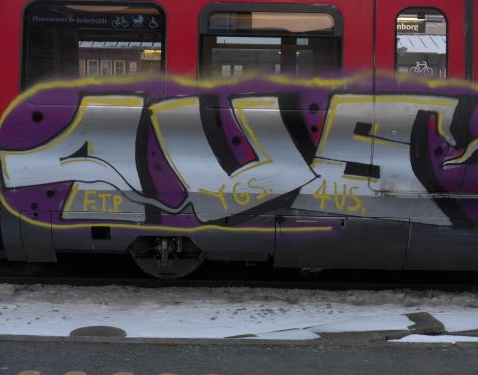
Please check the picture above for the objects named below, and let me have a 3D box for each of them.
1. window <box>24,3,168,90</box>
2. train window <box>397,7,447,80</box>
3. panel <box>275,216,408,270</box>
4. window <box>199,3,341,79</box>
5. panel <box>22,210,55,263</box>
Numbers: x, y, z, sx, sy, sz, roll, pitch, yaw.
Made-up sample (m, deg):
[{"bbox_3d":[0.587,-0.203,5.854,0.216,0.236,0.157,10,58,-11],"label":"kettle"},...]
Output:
[{"bbox_3d":[-1.414,-1.355,9.860,1.400,0.930,0.060,1,-2,0],"label":"window"},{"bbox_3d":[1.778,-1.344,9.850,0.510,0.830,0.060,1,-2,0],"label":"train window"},{"bbox_3d":[1.011,0.553,10.070,1.310,0.560,0.060,1,22,0],"label":"panel"},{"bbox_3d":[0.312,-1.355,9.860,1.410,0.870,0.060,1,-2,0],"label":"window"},{"bbox_3d":[-1.989,0.493,10.080,0.300,0.560,0.060,1,22,0],"label":"panel"}]

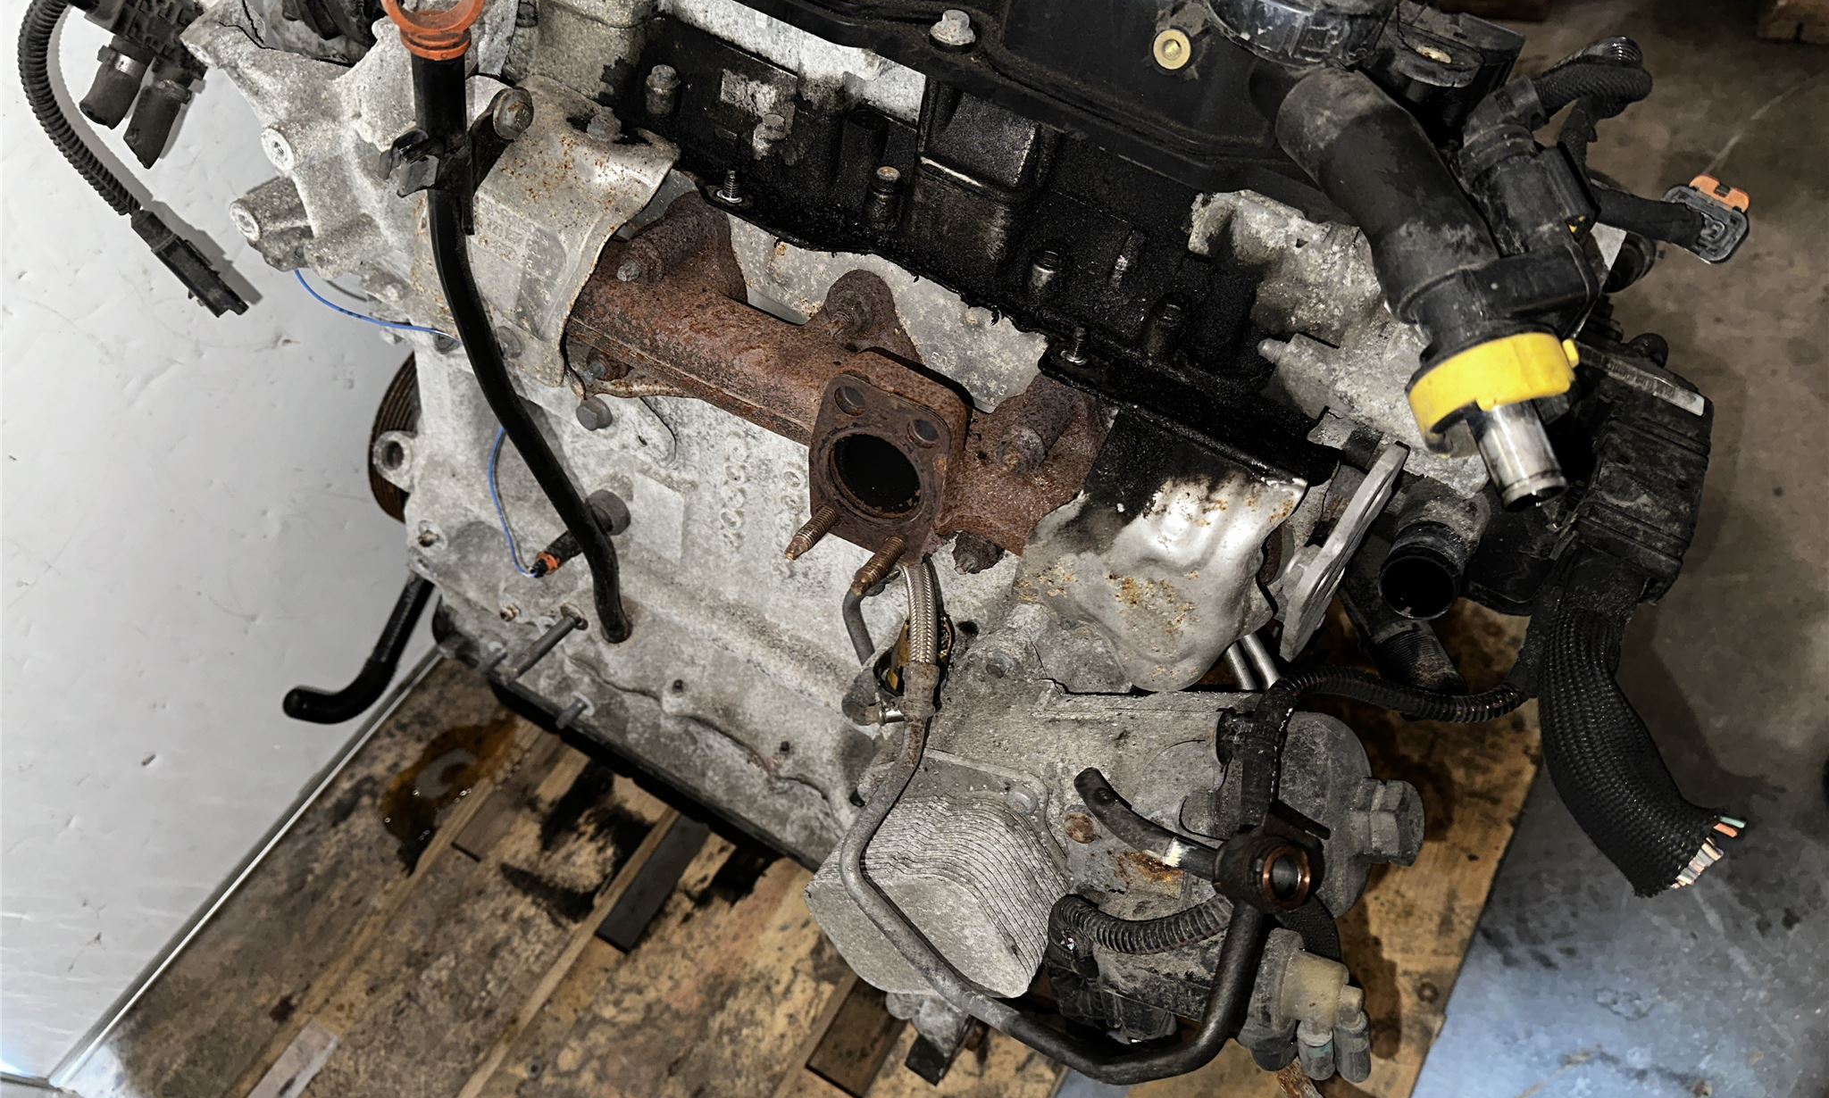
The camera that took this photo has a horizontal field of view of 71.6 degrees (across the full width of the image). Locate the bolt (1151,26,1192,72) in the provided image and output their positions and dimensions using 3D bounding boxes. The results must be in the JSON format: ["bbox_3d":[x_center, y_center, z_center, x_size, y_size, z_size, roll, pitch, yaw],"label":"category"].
[{"bbox_3d":[0.096,-0.186,0.470,0.015,0.015,0.010,8,28,16],"label":"bolt"}]

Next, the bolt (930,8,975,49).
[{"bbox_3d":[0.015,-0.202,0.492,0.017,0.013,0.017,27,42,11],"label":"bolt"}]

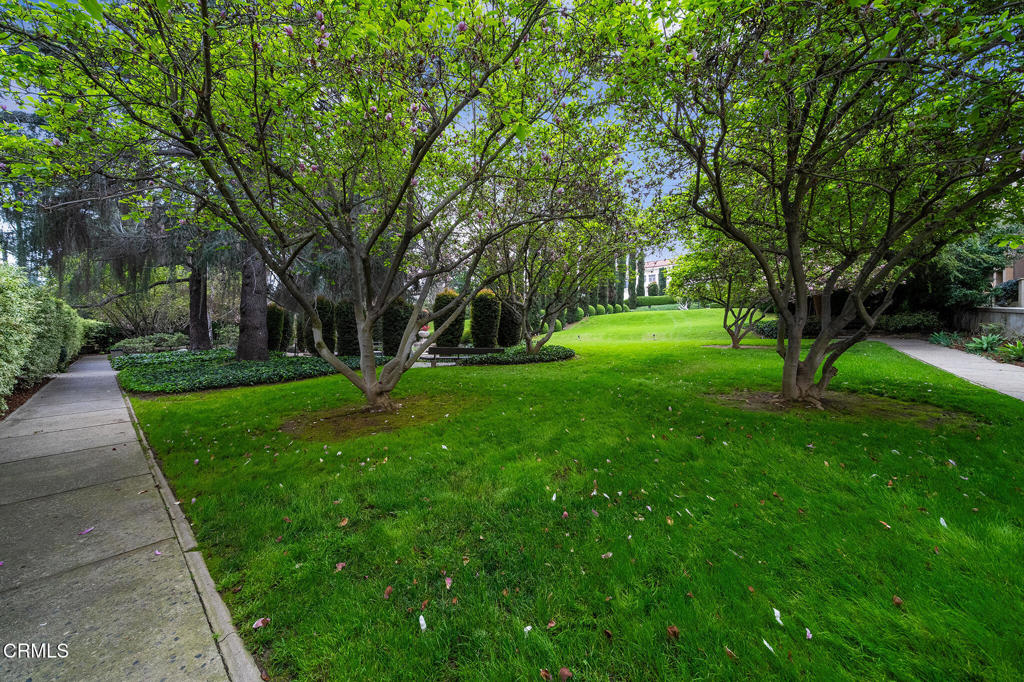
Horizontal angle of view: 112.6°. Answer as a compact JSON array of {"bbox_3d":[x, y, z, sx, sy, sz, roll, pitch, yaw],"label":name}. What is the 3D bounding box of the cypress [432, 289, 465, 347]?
[{"bbox_3d":[-3.536,-1.114,19.000,1.720,3.600,1.720,0,0,-11],"label":"cypress"}]

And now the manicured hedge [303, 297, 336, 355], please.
[{"bbox_3d":[-12.477,-0.999,22.000,1.750,3.650,1.750,0,0,-30],"label":"manicured hedge"}]

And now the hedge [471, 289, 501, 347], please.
[{"bbox_3d":[-1.476,-1.114,19.000,1.680,3.600,1.680,0,0,-4],"label":"hedge"}]

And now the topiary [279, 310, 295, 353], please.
[{"bbox_3d":[-18.175,-0.766,27.500,1.300,3.400,1.300,0,0,-33],"label":"topiary"}]

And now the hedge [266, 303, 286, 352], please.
[{"bbox_3d":[-13.631,-0.743,19.500,1.450,2.900,1.450,0,0,0],"label":"hedge"}]

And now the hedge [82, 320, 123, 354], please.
[{"bbox_3d":[-28.734,-0.387,24.000,1.700,2.500,2.600,0,0,40],"label":"hedge"}]

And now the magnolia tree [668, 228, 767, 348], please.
[{"bbox_3d":[10.787,-2.666,17.000,6.200,6.100,6.000,0,0,0],"label":"magnolia tree"}]

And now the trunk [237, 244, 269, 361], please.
[{"bbox_3d":[-11.834,-1.749,15.500,1.100,5.400,1.100,0,0,0],"label":"trunk"}]

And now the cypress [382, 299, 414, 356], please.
[{"bbox_3d":[-5.655,-0.673,17.000,1.500,2.900,1.500,0,0,0],"label":"cypress"}]

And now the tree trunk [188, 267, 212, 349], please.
[{"bbox_3d":[-19.597,-2.111,21.500,0.950,5.500,0.950,0,0,-42],"label":"tree trunk"}]

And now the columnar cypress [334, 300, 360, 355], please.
[{"bbox_3d":[-8.695,-0.720,18.200,1.450,2.900,1.450,0,0,0],"label":"columnar cypress"}]

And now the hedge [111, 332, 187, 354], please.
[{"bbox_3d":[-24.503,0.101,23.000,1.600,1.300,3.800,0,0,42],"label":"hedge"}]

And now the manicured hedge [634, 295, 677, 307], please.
[{"bbox_3d":[19.212,-5.460,46.000,6.500,1.500,1.400,0,0,17],"label":"manicured hedge"}]

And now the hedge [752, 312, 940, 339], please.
[{"bbox_3d":[21.632,-0.999,22.000,11.800,1.500,1.500,0,0,0],"label":"hedge"}]

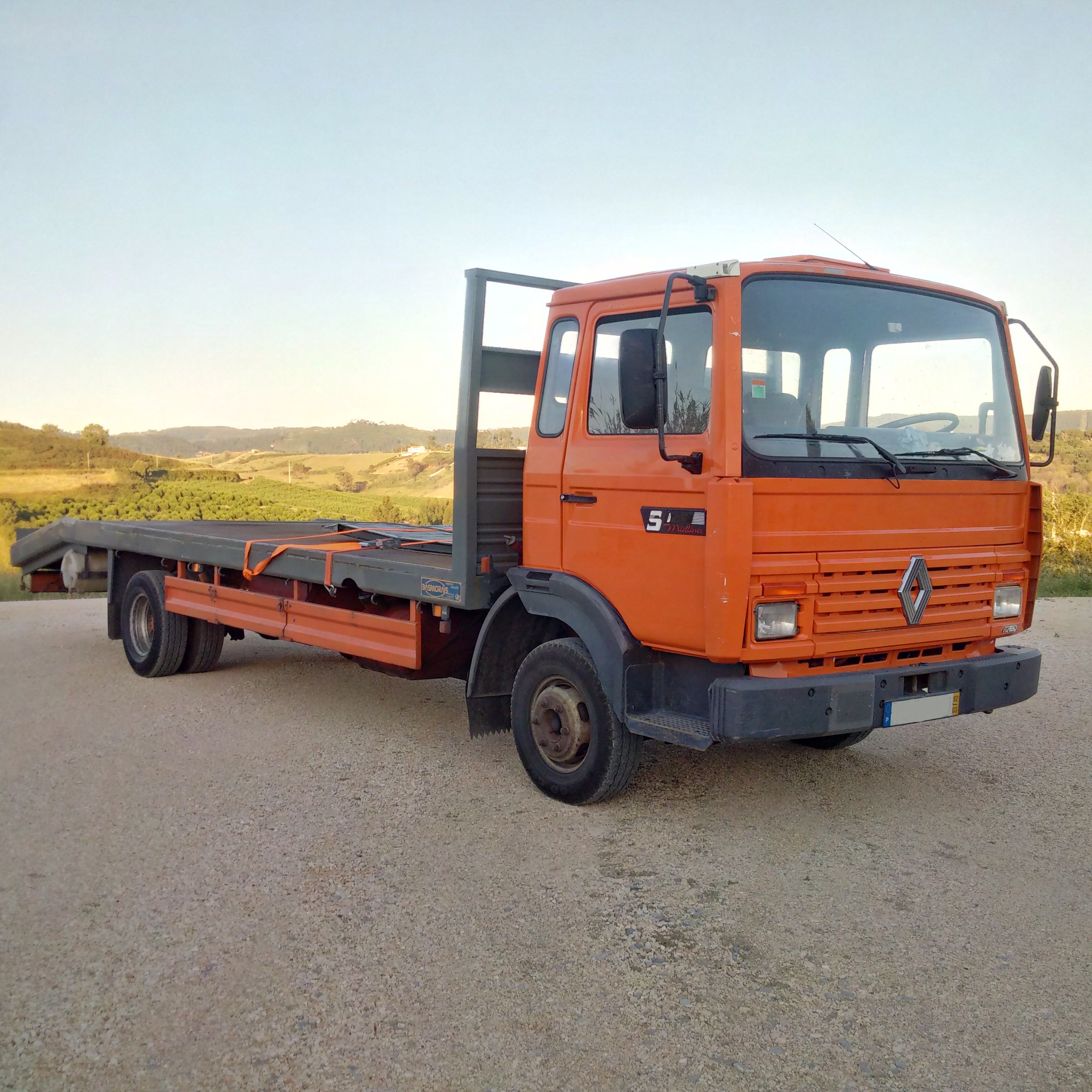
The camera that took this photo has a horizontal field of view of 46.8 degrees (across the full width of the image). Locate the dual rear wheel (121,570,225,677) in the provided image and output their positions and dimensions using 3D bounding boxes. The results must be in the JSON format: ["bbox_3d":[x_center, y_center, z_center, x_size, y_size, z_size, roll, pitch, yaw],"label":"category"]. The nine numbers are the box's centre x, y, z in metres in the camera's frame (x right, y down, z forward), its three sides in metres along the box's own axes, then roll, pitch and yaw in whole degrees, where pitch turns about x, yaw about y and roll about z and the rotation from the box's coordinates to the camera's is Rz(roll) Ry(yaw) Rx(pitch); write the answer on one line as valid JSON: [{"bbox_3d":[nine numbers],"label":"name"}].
[{"bbox_3d":[-2.819,0.583,9.542,0.480,0.785,0.785,-1,4,-37],"label":"dual rear wheel"}]

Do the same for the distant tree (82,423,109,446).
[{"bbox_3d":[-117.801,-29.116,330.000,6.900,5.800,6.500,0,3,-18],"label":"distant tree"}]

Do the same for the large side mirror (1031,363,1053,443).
[{"bbox_3d":[2.536,-0.735,6.450,0.090,0.385,0.190,6,5,30],"label":"large side mirror"}]

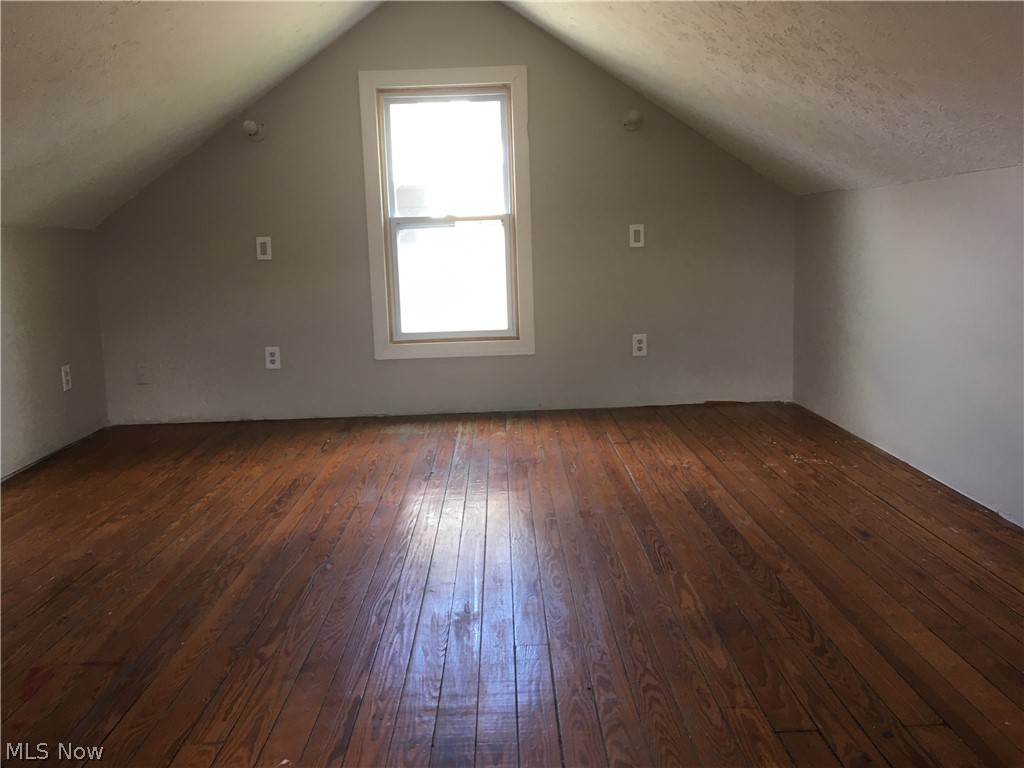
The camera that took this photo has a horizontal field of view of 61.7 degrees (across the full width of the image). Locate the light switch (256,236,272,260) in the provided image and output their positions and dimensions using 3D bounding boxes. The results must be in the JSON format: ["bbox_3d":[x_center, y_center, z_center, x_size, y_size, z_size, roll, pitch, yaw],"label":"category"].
[{"bbox_3d":[-1.280,-0.701,4.428,0.072,0.114,0.012,-2,10,-1],"label":"light switch"}]

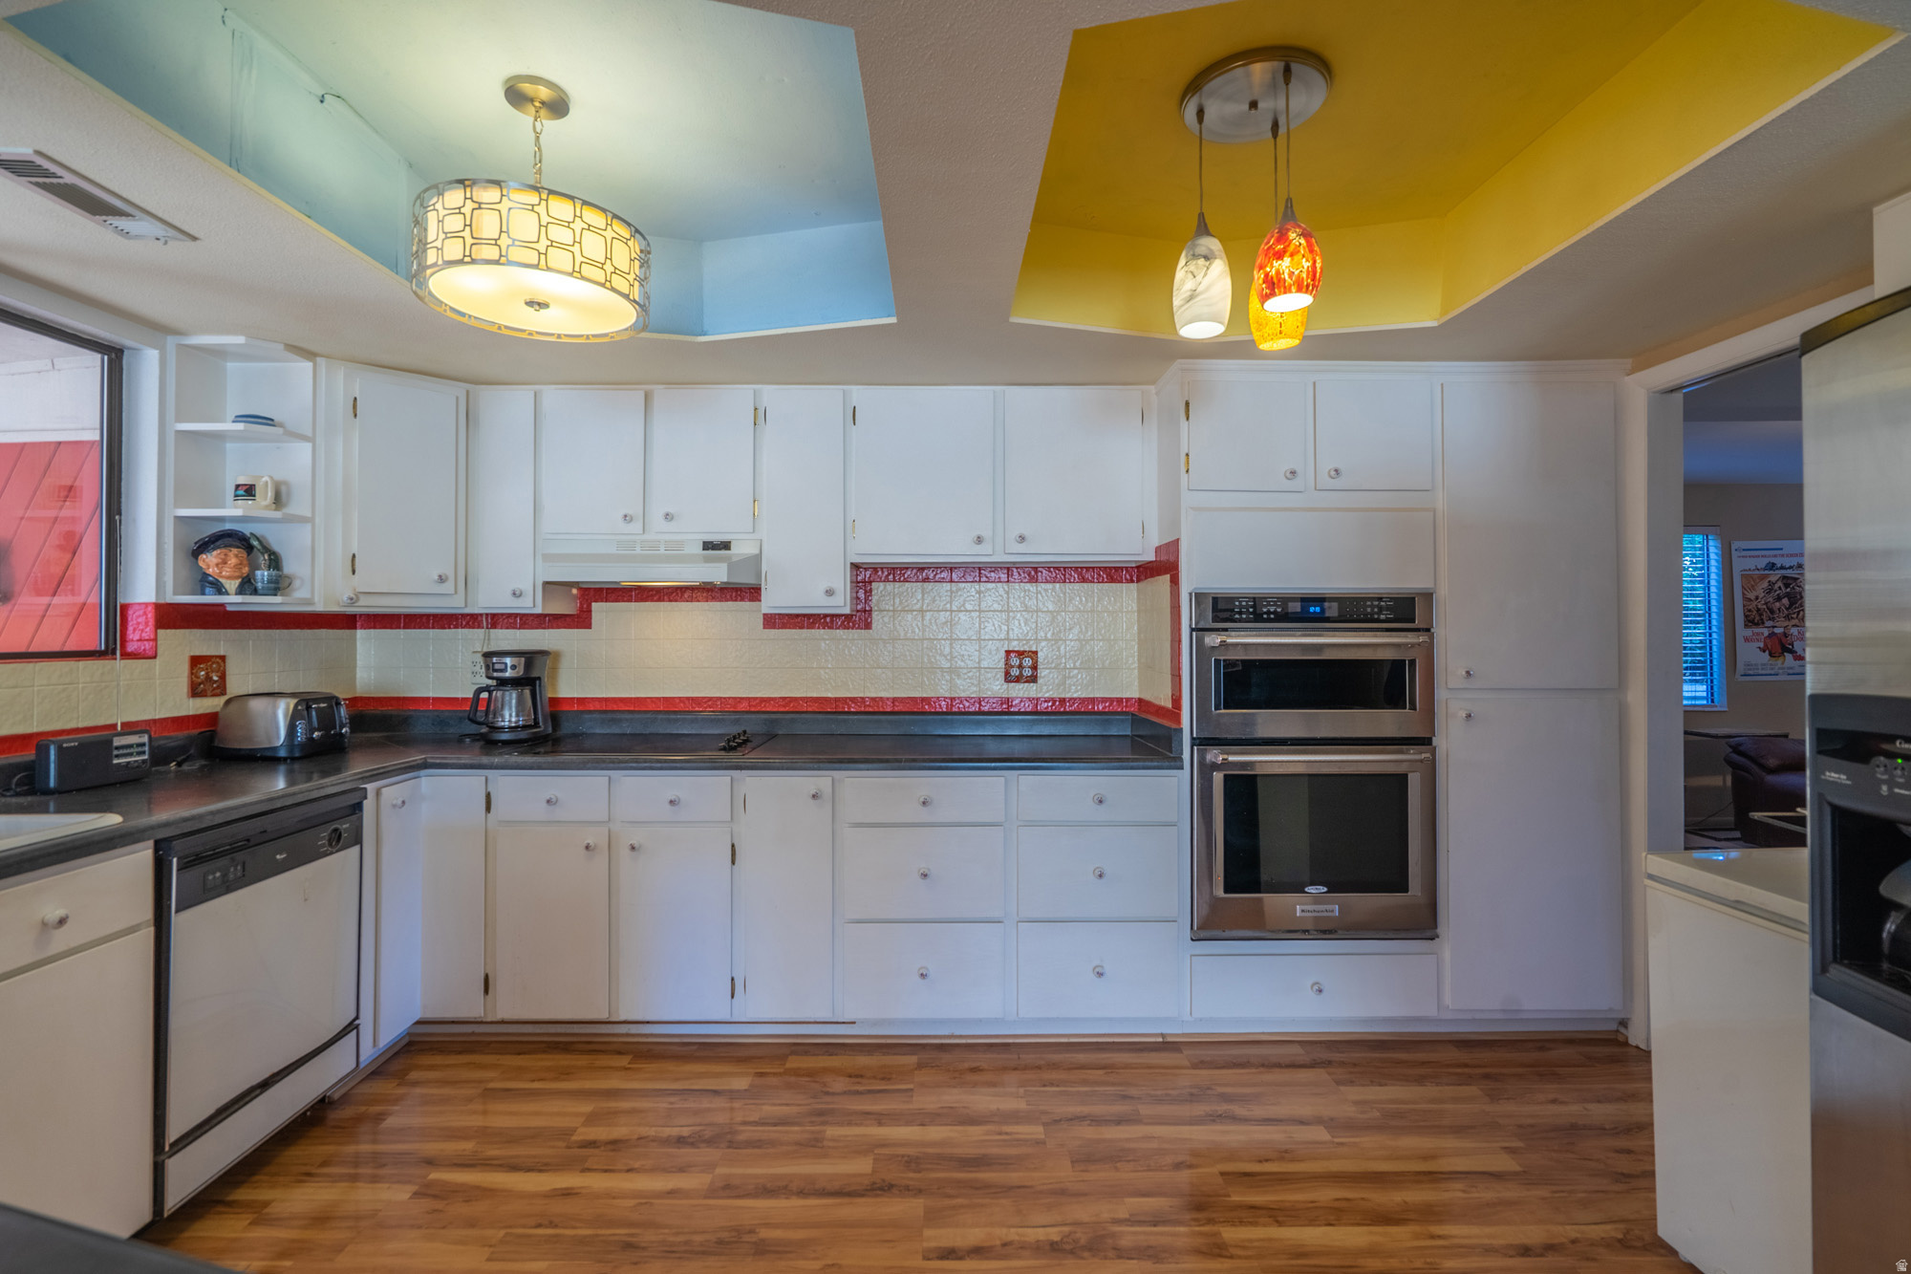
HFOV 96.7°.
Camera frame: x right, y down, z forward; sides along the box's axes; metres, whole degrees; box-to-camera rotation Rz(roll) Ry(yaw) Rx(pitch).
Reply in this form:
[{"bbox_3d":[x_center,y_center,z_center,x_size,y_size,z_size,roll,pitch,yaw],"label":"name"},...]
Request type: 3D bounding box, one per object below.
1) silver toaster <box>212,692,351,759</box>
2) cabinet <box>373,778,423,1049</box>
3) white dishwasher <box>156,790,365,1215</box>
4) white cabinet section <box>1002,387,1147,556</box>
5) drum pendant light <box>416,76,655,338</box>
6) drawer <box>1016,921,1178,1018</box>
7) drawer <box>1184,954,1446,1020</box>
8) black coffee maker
[{"bbox_3d":[-2.122,0.277,2.697,0.262,0.190,0.245,0,0,-5],"label":"silver toaster"},{"bbox_3d":[-1.965,0.815,2.565,0.570,0.760,0.215,0,0,-1],"label":"cabinet"},{"bbox_3d":[-1.915,0.830,2.030,0.600,0.820,0.610,0,0,-2],"label":"white dishwasher"},{"bbox_3d":[0.401,-0.558,3.020,0.480,0.560,0.300,0,0,-1],"label":"white cabinet section"},{"bbox_3d":[-0.891,-0.926,1.810,0.455,0.460,0.455,0,0,0],"label":"drum pendant light"},{"bbox_3d":[0.440,1.031,2.835,0.490,0.293,0.440,0,0,0],"label":"drawer"},{"bbox_3d":[1.105,1.072,2.860,0.764,0.195,0.500,0,0,-1],"label":"drawer"},{"bbox_3d":[-1.615,0.210,3.060,0.185,0.320,0.260,0,0,10],"label":"black coffee maker"}]

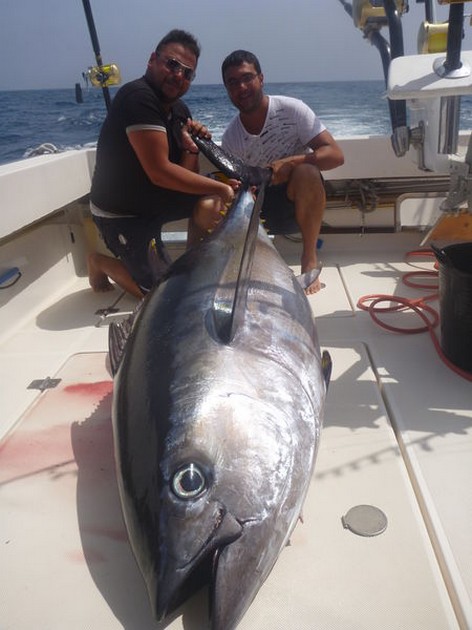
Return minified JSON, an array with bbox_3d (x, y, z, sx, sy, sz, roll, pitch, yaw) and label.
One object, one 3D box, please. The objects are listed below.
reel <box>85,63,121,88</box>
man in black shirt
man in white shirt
[{"bbox_3d":[-0.698,-1.252,2.663,0.170,0.115,0.120,-15,20,-22],"label":"reel"},{"bbox_3d":[-0.343,-0.628,2.269,0.680,1.090,0.520,16,30,33],"label":"man in black shirt"},{"bbox_3d":[0.207,-0.661,2.393,0.580,1.020,0.660,5,25,14],"label":"man in white shirt"}]

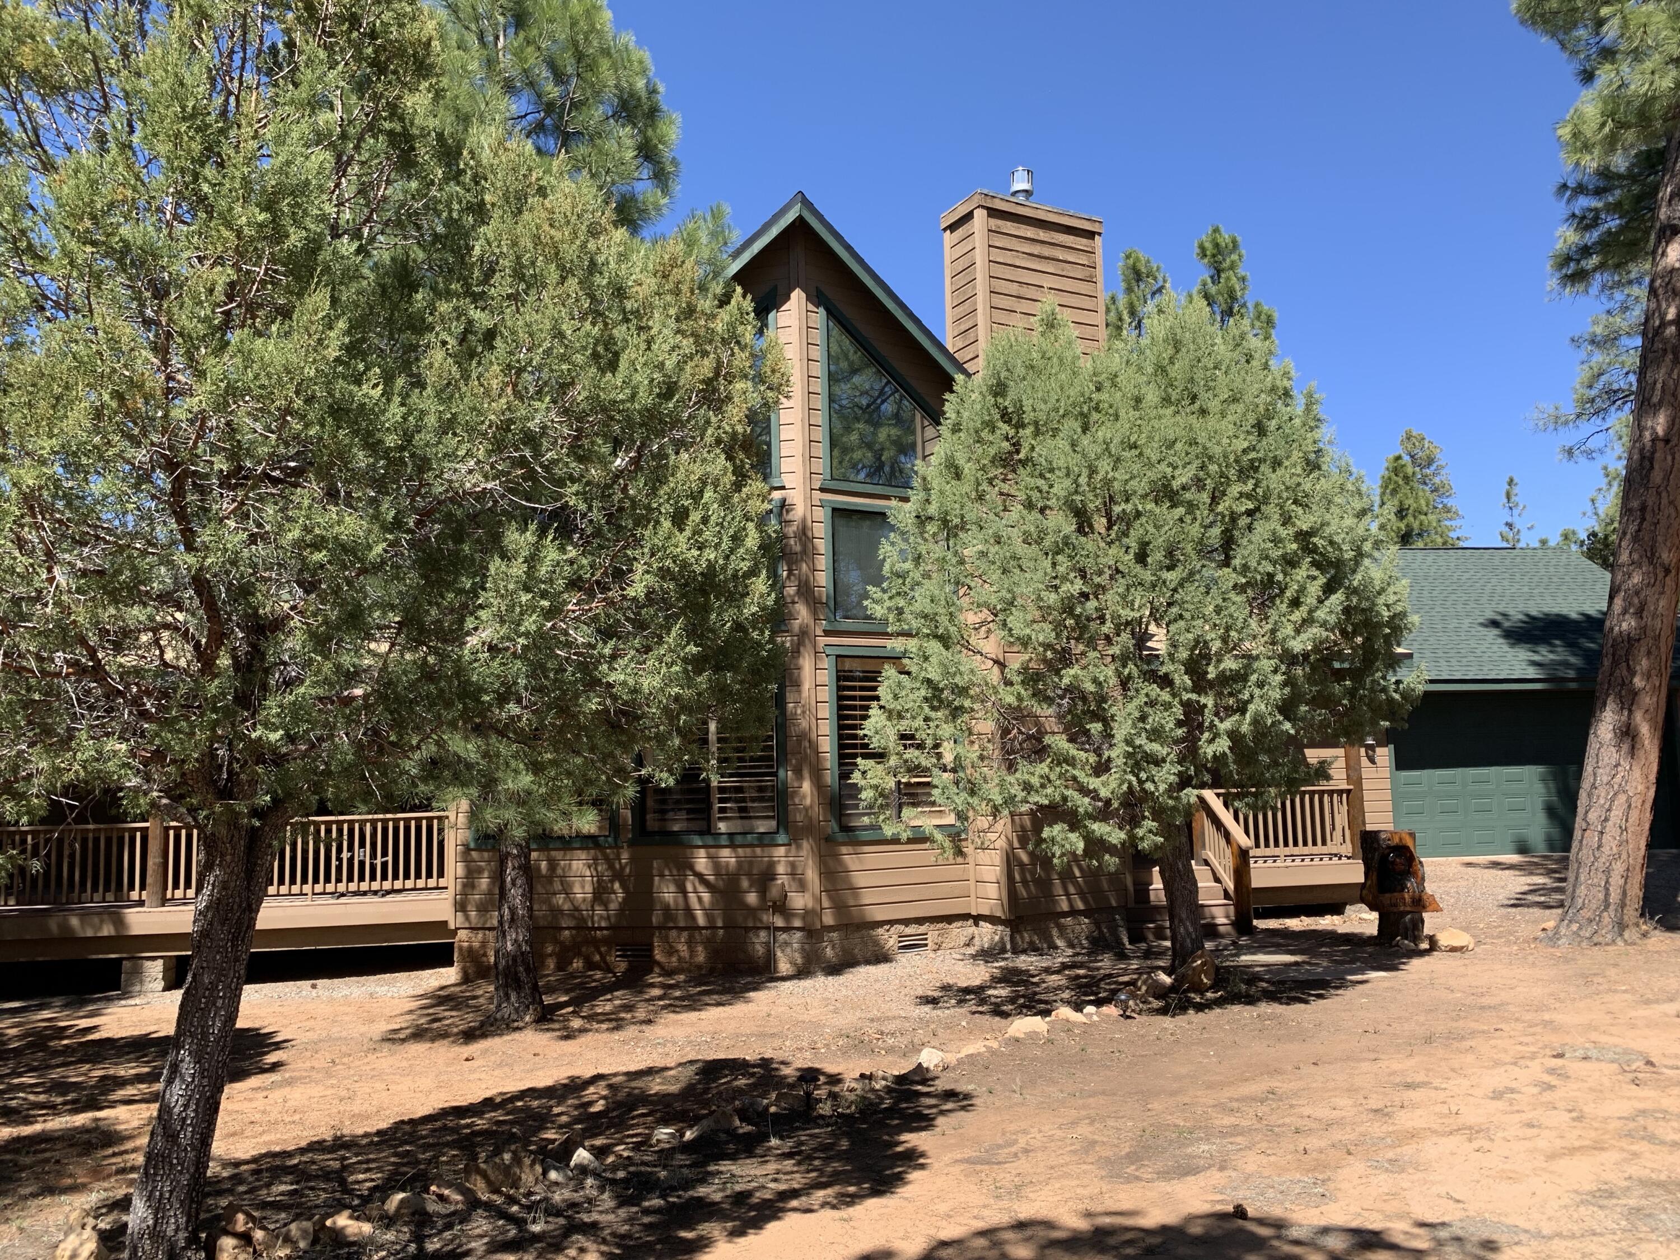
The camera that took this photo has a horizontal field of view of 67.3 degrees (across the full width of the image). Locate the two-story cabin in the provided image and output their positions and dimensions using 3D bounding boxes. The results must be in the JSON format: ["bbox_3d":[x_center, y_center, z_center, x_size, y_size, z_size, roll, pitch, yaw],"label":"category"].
[{"bbox_3d":[0.411,-0.014,17.395,9.900,8.000,9.000,0,-6,-9],"label":"two-story cabin"}]

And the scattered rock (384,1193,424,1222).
[{"bbox_3d":[-1.855,2.453,5.365,0.169,0.104,0.135,1,-7,-19],"label":"scattered rock"}]

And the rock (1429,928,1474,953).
[{"bbox_3d":[5.863,2.962,12.087,0.383,0.210,0.306,-4,-7,25],"label":"rock"}]

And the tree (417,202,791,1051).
[{"bbox_3d":[-1.974,-0.368,10.512,2.876,7.076,3.000,0,-7,-14],"label":"tree"}]

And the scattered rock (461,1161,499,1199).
[{"bbox_3d":[-1.593,2.417,5.572,0.160,0.125,0.120,0,-7,-16],"label":"scattered rock"}]

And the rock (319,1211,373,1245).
[{"bbox_3d":[-1.963,2.359,5.008,0.190,0.095,0.125,1,-7,-21],"label":"rock"}]

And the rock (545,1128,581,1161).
[{"bbox_3d":[-1.336,2.482,6.087,0.165,0.130,0.120,0,-6,-12],"label":"rock"}]

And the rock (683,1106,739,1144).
[{"bbox_3d":[-0.660,2.519,6.446,0.280,0.147,0.196,-1,-6,-6],"label":"rock"}]

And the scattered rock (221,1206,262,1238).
[{"bbox_3d":[-2.464,2.449,5.197,0.151,0.119,0.121,2,-7,-25],"label":"scattered rock"}]

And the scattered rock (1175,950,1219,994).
[{"bbox_3d":[2.929,2.804,10.393,0.340,0.349,0.245,-3,-7,15],"label":"scattered rock"}]

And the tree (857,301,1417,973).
[{"bbox_3d":[2.890,0.000,12.308,5.273,6.638,4.500,-3,-7,15],"label":"tree"}]

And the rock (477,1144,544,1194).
[{"bbox_3d":[-1.468,2.400,5.625,0.280,0.165,0.170,0,-7,-15],"label":"rock"}]

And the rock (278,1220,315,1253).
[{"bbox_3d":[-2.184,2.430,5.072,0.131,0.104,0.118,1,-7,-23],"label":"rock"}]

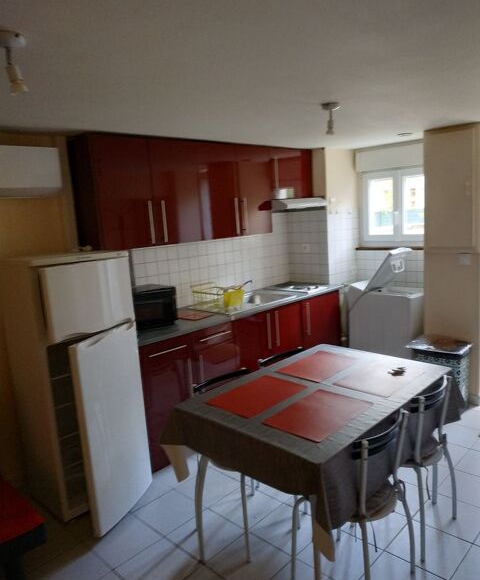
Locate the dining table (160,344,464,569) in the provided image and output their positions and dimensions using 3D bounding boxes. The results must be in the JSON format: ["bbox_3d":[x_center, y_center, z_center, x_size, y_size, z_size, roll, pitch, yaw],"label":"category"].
[{"bbox_3d":[0.409,0.844,2.223,0.858,0.766,1.238,5,13,45],"label":"dining table"}]

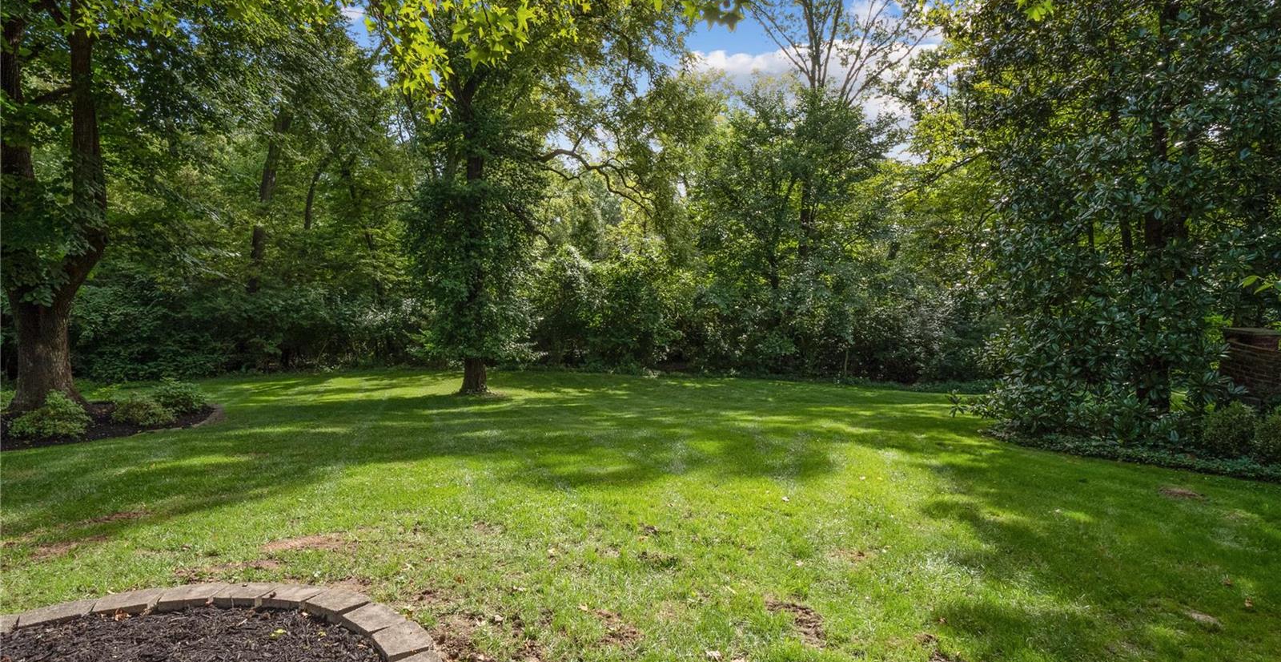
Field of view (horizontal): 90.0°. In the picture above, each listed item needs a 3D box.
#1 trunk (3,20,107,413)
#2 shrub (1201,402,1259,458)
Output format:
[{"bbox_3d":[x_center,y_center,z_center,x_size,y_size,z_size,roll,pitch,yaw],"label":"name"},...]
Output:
[{"bbox_3d":[-10.634,-2.157,11.600,1.450,7.200,1.150,0,0,-43],"label":"trunk"},{"bbox_3d":[6.766,1.148,7.350,0.540,0.650,0.540,0,0,43],"label":"shrub"}]

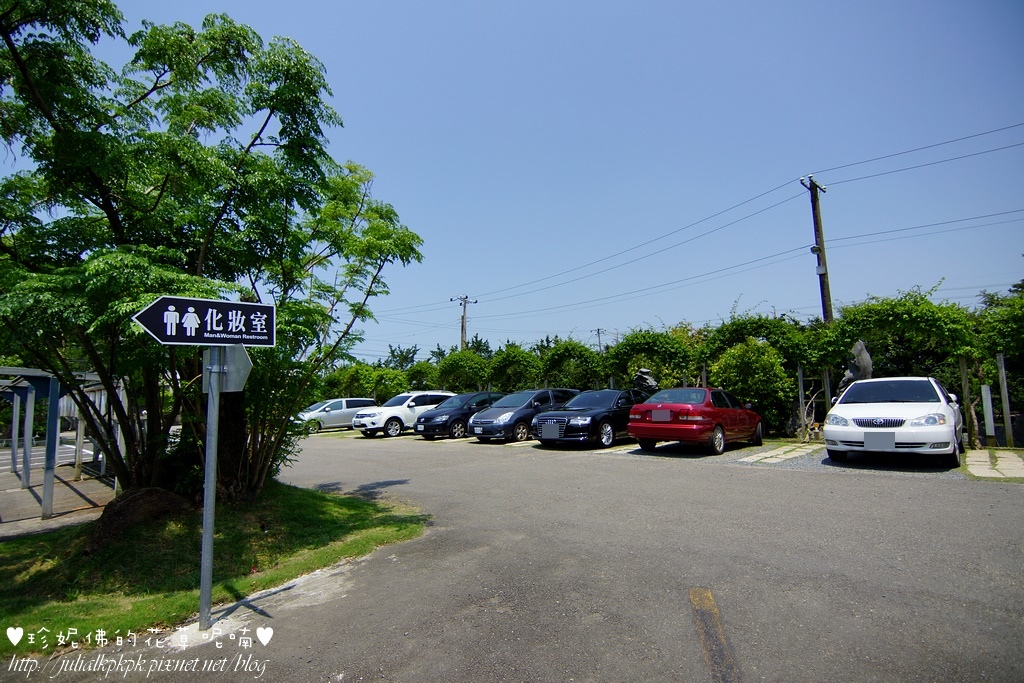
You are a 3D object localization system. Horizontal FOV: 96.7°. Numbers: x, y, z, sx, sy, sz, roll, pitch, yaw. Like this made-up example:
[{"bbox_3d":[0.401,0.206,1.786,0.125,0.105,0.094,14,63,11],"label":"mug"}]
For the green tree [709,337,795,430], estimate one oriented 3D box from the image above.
[{"bbox_3d":[7.022,1.309,13.423,2.150,2.866,2.000,-8,-9,43],"label":"green tree"}]

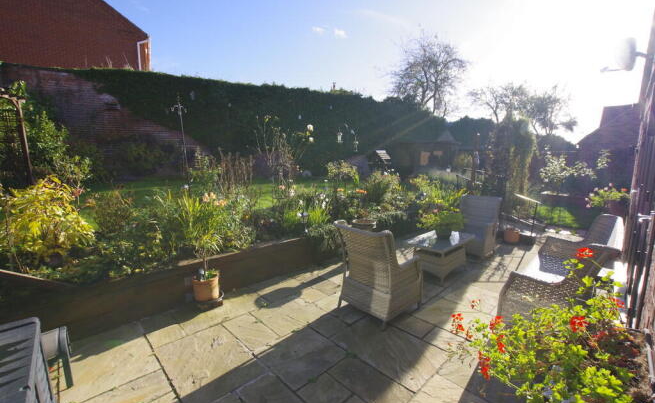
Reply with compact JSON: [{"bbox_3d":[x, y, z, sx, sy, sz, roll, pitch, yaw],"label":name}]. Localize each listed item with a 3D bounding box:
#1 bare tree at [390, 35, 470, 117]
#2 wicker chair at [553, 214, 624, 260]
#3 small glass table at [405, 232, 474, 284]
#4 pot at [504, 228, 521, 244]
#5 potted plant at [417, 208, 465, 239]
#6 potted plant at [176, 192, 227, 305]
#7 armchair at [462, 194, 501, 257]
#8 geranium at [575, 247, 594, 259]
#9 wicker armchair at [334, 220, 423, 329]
[{"bbox_3d":[7.323,-6.552,20.174,5.200,10.555,5.200,0,7,0],"label":"bare tree"},{"bbox_3d":[2.969,0.681,3.266,0.800,0.993,0.711,-7,10,-43],"label":"wicker chair"},{"bbox_3d":[1.693,0.827,4.099,0.984,0.508,0.552,-7,10,-41],"label":"small glass table"},{"bbox_3d":[3.935,0.713,5.791,0.275,0.270,0.275,0,7,0],"label":"pot"},{"bbox_3d":[1.783,0.322,4.225,0.600,0.460,0.560,0,7,0],"label":"potted plant"},{"bbox_3d":[-1.499,0.569,3.180,0.530,1.300,0.510,0,7,0],"label":"potted plant"},{"bbox_3d":[2.786,0.437,5.165,0.711,0.993,0.660,-8,10,-44],"label":"armchair"},{"bbox_3d":[1.559,0.314,1.650,0.080,0.070,0.080,0,7,0],"label":"geranium"},{"bbox_3d":[0.571,0.724,3.059,0.711,0.993,0.660,-7,10,-41],"label":"wicker armchair"}]

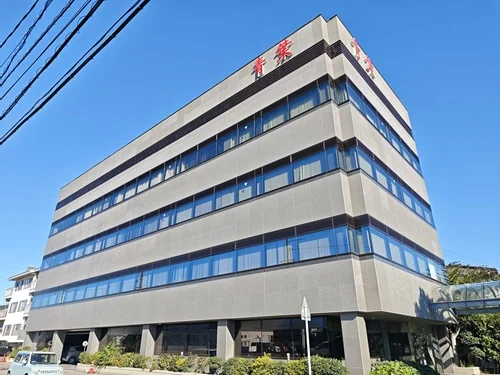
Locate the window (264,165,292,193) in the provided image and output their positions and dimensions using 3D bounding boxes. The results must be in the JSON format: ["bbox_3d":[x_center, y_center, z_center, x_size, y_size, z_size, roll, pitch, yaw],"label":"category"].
[{"bbox_3d":[1.507,-0.420,17.569,1.892,1.130,0.120,-21,-32,37],"label":"window"}]

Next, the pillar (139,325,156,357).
[{"bbox_3d":[-5.971,9.431,19.669,0.620,2.450,0.630,-21,-32,37],"label":"pillar"}]

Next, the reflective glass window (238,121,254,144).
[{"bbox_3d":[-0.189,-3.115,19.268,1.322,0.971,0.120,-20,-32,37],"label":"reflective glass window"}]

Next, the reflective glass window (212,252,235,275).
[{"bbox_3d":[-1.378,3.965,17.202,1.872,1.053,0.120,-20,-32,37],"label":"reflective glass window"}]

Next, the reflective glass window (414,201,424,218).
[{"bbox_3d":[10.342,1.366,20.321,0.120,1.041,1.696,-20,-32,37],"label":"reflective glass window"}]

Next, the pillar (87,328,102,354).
[{"bbox_3d":[-11.057,11.276,23.620,0.588,2.415,0.564,-20,-32,37],"label":"pillar"}]

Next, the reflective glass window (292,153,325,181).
[{"bbox_3d":[2.685,-0.857,14.987,1.736,1.056,0.100,-21,-32,37],"label":"reflective glass window"}]

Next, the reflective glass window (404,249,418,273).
[{"bbox_3d":[7.584,3.413,15.640,0.100,1.009,1.713,-21,-32,37],"label":"reflective glass window"}]

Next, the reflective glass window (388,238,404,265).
[{"bbox_3d":[6.712,2.992,15.006,0.120,1.140,1.790,-20,-32,37],"label":"reflective glass window"}]

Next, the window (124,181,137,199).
[{"bbox_3d":[-9.493,0.414,26.423,1.806,1.009,0.100,-21,-32,37],"label":"window"}]

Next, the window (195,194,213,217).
[{"bbox_3d":[-2.871,1.190,21.076,1.778,1.118,0.120,-21,-32,37],"label":"window"}]

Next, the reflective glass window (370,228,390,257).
[{"bbox_3d":[5.278,2.289,13.420,0.100,1.105,1.739,-20,-32,37],"label":"reflective glass window"}]

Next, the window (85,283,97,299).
[{"bbox_3d":[-12.485,8.170,26.178,1.790,1.140,0.120,-20,-32,37],"label":"window"}]

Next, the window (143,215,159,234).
[{"bbox_3d":[-7.368,2.844,24.678,1.905,1.156,0.120,-21,-32,37],"label":"window"}]

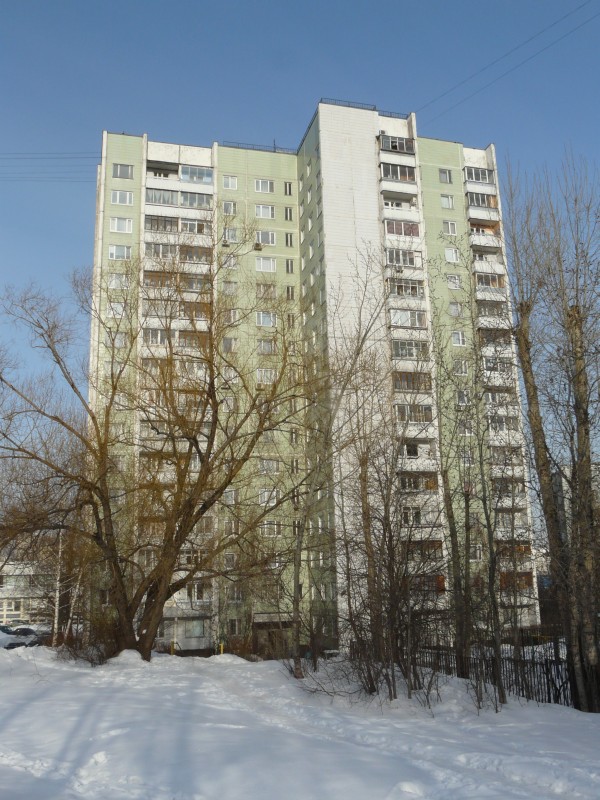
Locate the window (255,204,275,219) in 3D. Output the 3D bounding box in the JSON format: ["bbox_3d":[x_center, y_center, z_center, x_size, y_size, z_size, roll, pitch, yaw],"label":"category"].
[{"bbox_3d":[-3.383,-18.495,72.860,1.946,1.422,0.200,1,-13,-12],"label":"window"}]

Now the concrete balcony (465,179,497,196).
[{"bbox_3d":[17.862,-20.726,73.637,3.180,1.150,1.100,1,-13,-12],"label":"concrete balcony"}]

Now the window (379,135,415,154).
[{"bbox_3d":[8.979,-23.316,67.731,3.320,1.480,0.200,1,-13,-12],"label":"window"}]

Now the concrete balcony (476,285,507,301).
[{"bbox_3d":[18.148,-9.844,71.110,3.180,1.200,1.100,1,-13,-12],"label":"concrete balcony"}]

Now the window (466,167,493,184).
[{"bbox_3d":[17.806,-22.044,72.997,3.186,1.641,0.120,2,-14,-15],"label":"window"}]

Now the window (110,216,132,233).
[{"bbox_3d":[-16.733,-16.327,69.343,1.987,1.451,0.200,1,-13,-12],"label":"window"}]

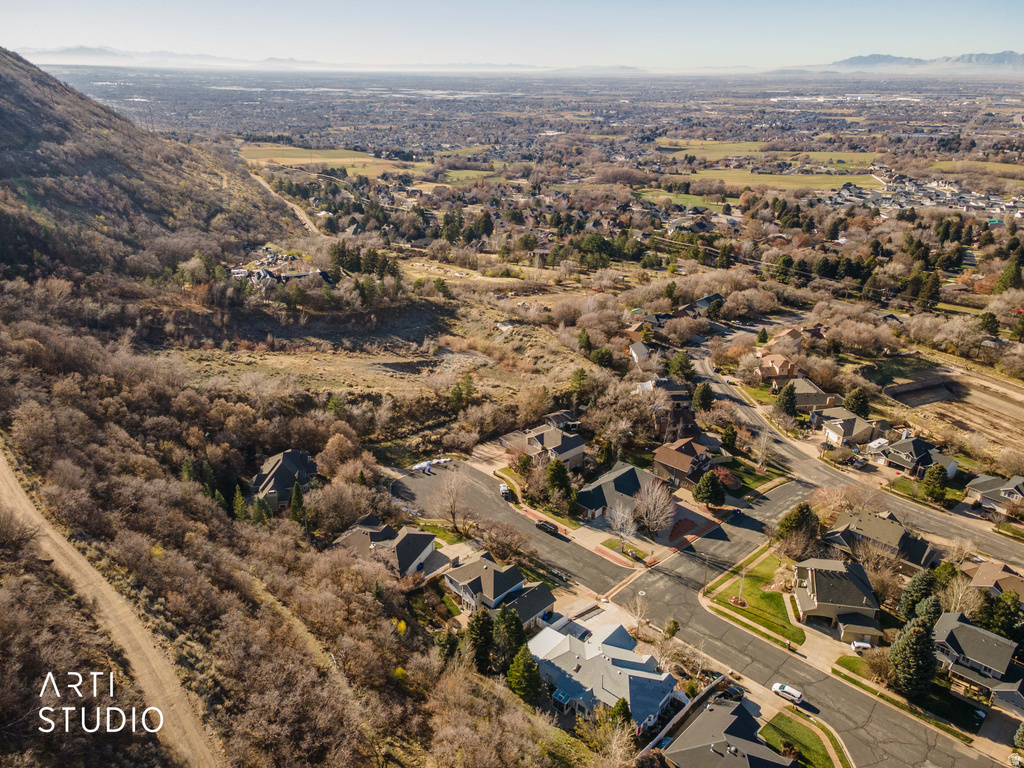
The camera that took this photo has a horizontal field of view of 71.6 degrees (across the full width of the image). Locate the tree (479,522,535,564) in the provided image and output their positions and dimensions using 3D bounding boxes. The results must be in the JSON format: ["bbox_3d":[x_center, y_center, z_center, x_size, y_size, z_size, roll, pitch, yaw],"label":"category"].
[{"bbox_3d":[-1.300,34.270,153.510,11.600,7.200,10.000,0,24,0],"label":"tree"}]

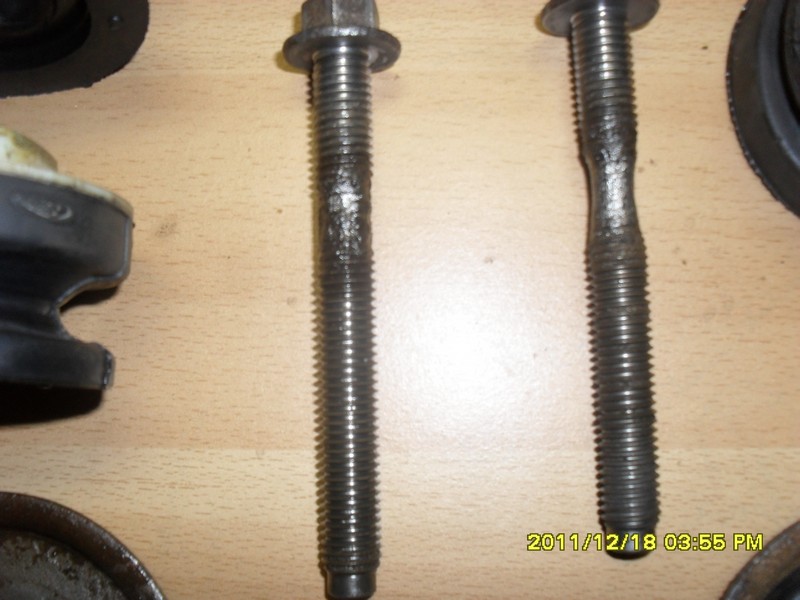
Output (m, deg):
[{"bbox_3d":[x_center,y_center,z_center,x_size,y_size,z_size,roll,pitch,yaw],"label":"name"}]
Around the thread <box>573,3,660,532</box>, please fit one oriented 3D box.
[{"bbox_3d":[0.043,-0.005,0.163,0.012,0.012,0.104,-3,86,0],"label":"thread"}]

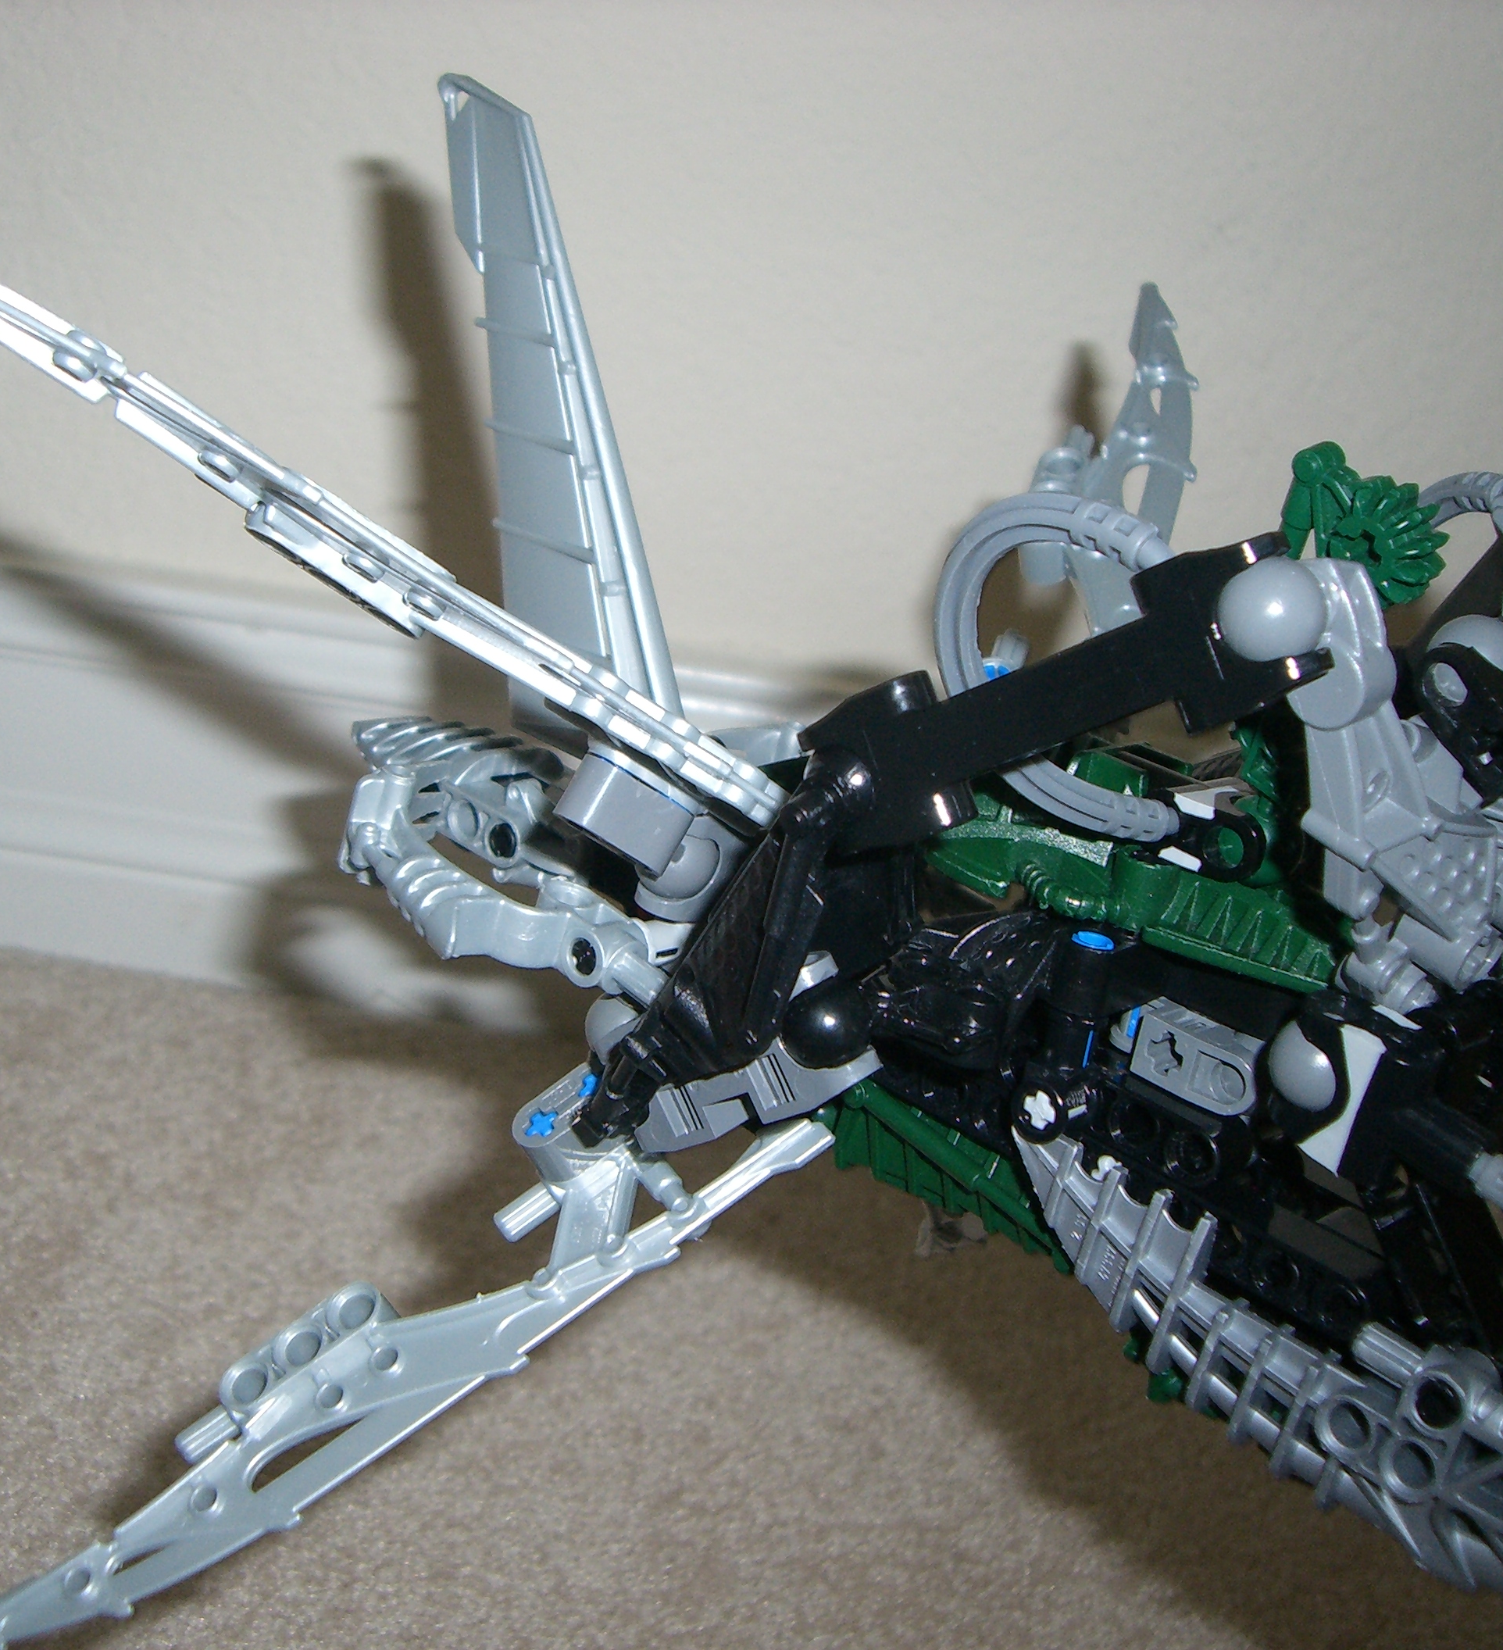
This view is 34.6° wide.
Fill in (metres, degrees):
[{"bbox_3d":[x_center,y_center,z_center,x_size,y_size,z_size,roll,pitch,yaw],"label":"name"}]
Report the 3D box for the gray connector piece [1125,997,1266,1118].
[{"bbox_3d":[0.055,0.028,0.288,0.016,0.008,0.007,24,29,26],"label":"gray connector piece"}]

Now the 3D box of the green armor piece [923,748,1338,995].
[{"bbox_3d":[0.048,0.004,0.296,0.050,0.016,0.036,17,26,30],"label":"green armor piece"}]

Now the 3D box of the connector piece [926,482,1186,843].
[{"bbox_3d":[0.035,-0.016,0.269,0.030,0.052,0.011,12,53,20],"label":"connector piece"}]

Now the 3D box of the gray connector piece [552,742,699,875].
[{"bbox_3d":[-0.014,-0.002,0.277,0.016,0.008,0.008,30,0,-33],"label":"gray connector piece"}]

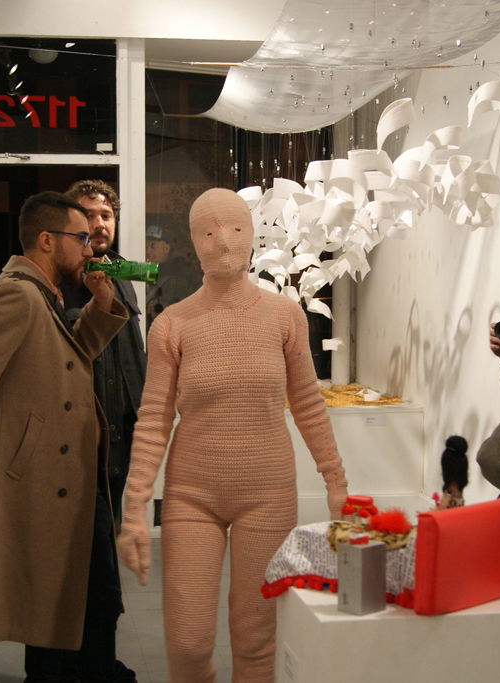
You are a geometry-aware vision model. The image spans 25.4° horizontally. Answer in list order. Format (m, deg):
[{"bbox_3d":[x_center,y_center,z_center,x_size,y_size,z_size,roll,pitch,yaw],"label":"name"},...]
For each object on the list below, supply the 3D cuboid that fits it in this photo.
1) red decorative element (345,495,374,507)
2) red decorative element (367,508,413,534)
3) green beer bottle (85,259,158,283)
[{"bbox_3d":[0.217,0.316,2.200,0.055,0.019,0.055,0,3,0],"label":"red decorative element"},{"bbox_3d":[0.297,0.383,2.360,0.094,0.055,0.080,0,3,0],"label":"red decorative element"},{"bbox_3d":[-0.389,-0.213,3.360,0.230,0.062,0.062,6,-1,13],"label":"green beer bottle"}]

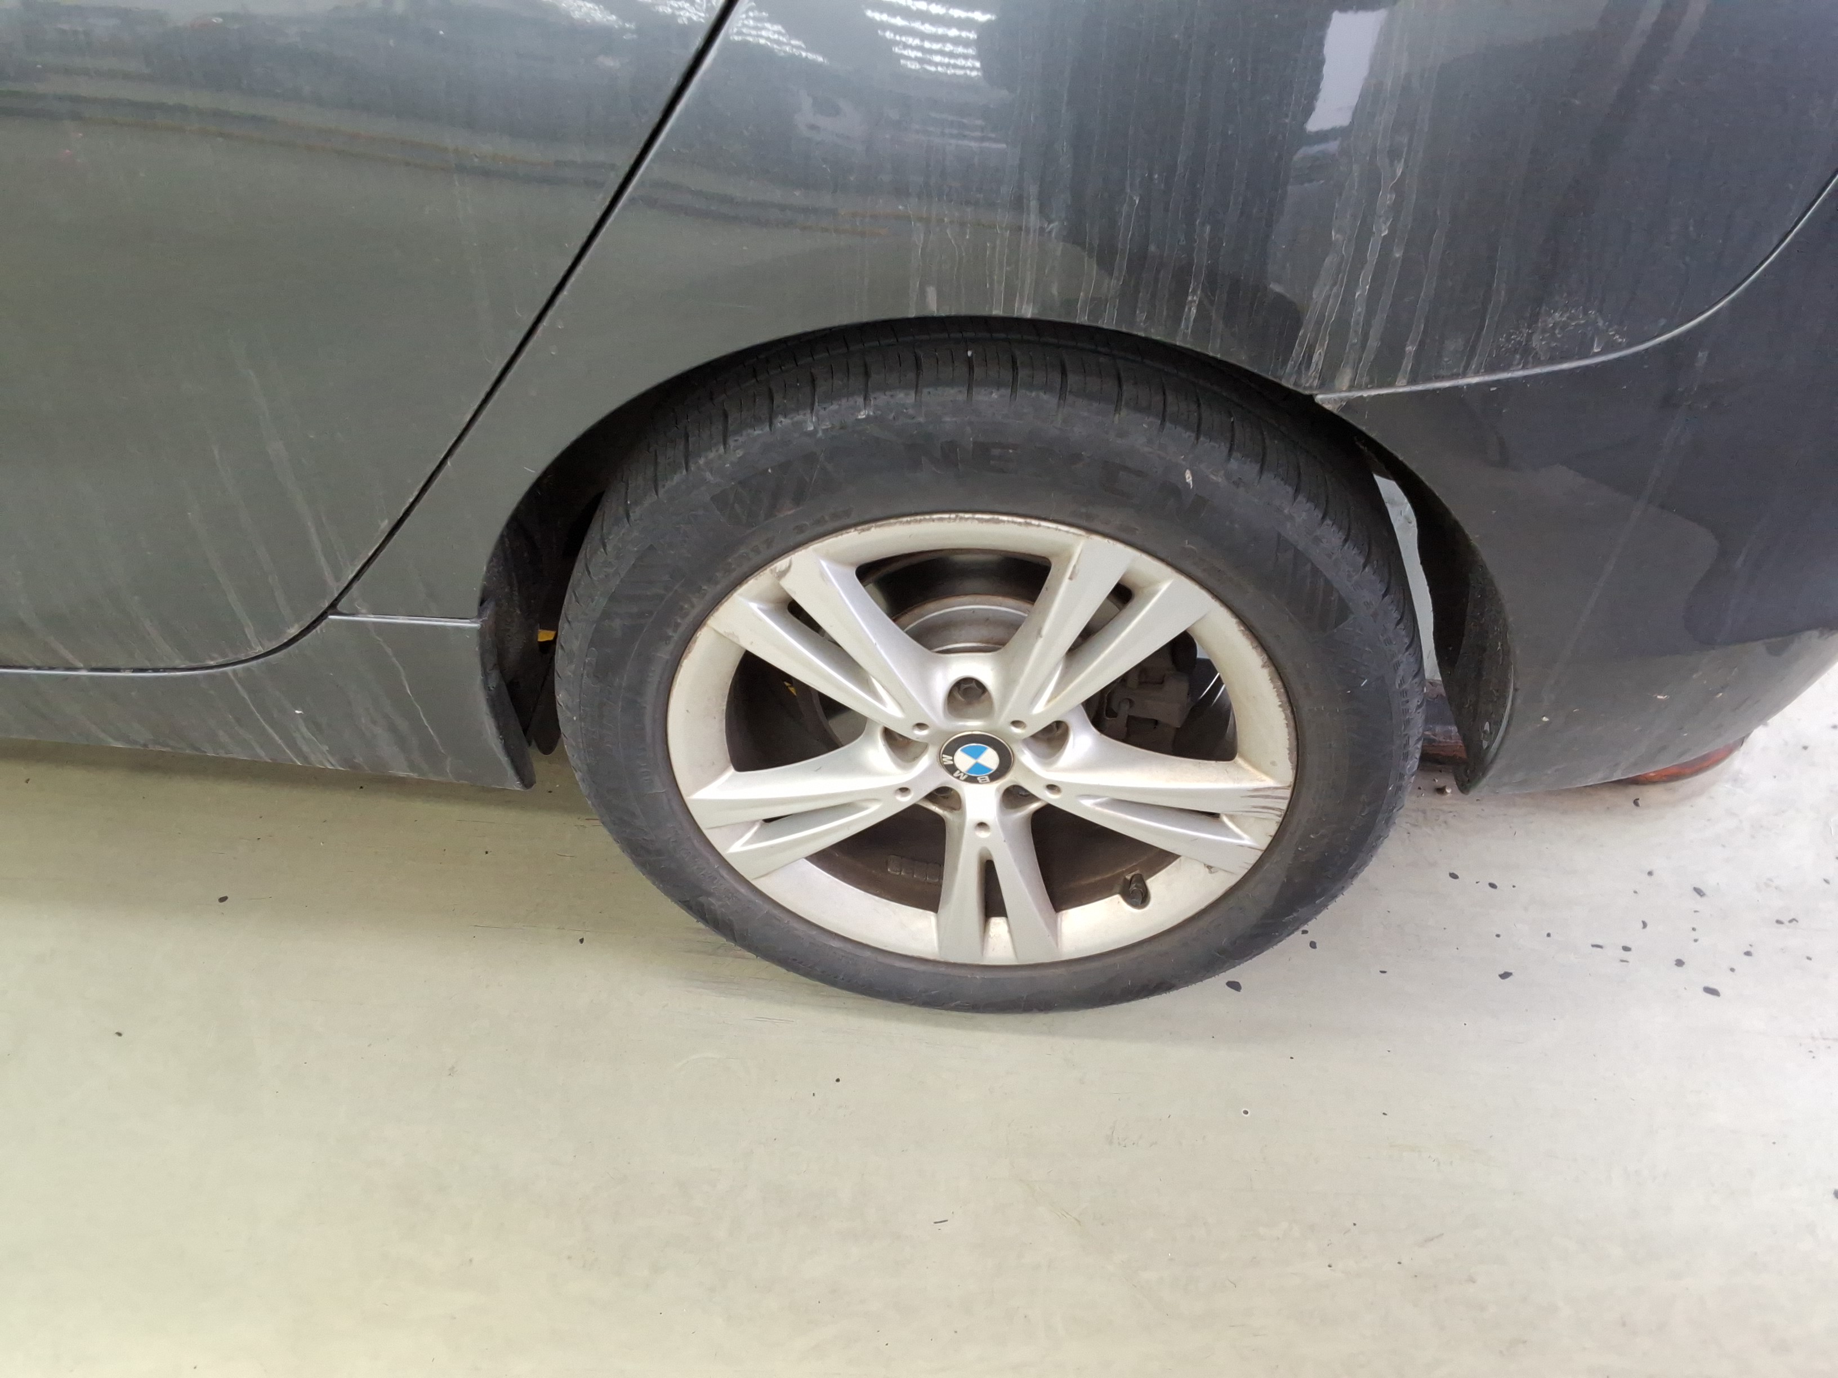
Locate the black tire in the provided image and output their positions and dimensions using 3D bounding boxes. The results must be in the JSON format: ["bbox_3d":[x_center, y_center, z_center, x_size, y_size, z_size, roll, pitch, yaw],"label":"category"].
[{"bbox_3d":[0.051,-0.004,1.187,0.657,0.650,0.215,4,43,3],"label":"black tire"}]

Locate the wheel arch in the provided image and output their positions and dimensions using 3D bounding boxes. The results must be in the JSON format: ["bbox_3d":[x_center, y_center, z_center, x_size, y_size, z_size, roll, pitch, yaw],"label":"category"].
[{"bbox_3d":[0.053,-0.115,1.050,0.745,0.420,0.180,4,43,3],"label":"wheel arch"}]

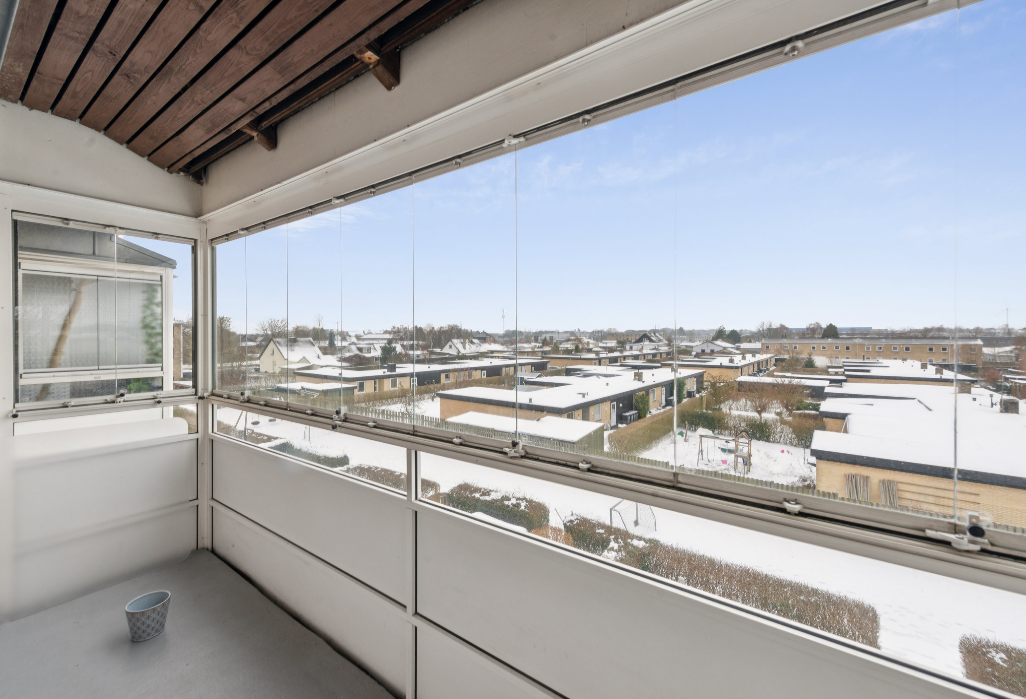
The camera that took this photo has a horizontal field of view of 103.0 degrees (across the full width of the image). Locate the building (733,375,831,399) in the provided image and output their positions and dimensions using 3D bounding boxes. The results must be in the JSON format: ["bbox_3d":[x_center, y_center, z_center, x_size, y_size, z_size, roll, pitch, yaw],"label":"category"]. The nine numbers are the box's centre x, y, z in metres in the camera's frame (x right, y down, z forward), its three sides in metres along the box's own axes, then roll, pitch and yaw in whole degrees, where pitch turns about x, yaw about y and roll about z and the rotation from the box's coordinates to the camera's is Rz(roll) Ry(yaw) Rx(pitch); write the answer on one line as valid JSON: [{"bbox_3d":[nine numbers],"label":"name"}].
[{"bbox_3d":[35.150,5.324,53.566,9.900,2.450,6.400,2,2,39],"label":"building"}]

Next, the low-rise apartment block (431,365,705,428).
[{"bbox_3d":[11.052,5.134,49.439,13.300,3.100,40.600,2,2,39],"label":"low-rise apartment block"}]

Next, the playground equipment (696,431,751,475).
[{"bbox_3d":[13.321,6.253,25.656,3.000,2.420,2.000,2,2,39],"label":"playground equipment"}]

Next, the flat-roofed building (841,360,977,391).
[{"bbox_3d":[65.387,4.424,71.111,12.000,3.100,49.500,2,2,39],"label":"flat-roofed building"}]

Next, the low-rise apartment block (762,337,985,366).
[{"bbox_3d":[93.680,0.971,110.825,44.000,7.400,10.000,2,2,39],"label":"low-rise apartment block"}]

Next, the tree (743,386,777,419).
[{"bbox_3d":[24.076,5.333,39.557,3.000,3.350,3.000,1,2,31],"label":"tree"}]

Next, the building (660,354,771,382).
[{"bbox_3d":[49.808,3.639,95.049,13.900,3.100,51.700,2,2,39],"label":"building"}]

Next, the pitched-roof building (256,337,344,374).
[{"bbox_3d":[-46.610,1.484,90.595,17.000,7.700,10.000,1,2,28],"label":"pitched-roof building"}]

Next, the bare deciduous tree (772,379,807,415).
[{"bbox_3d":[29.179,5.100,42.843,3.200,3.600,3.200,1,2,34],"label":"bare deciduous tree"}]

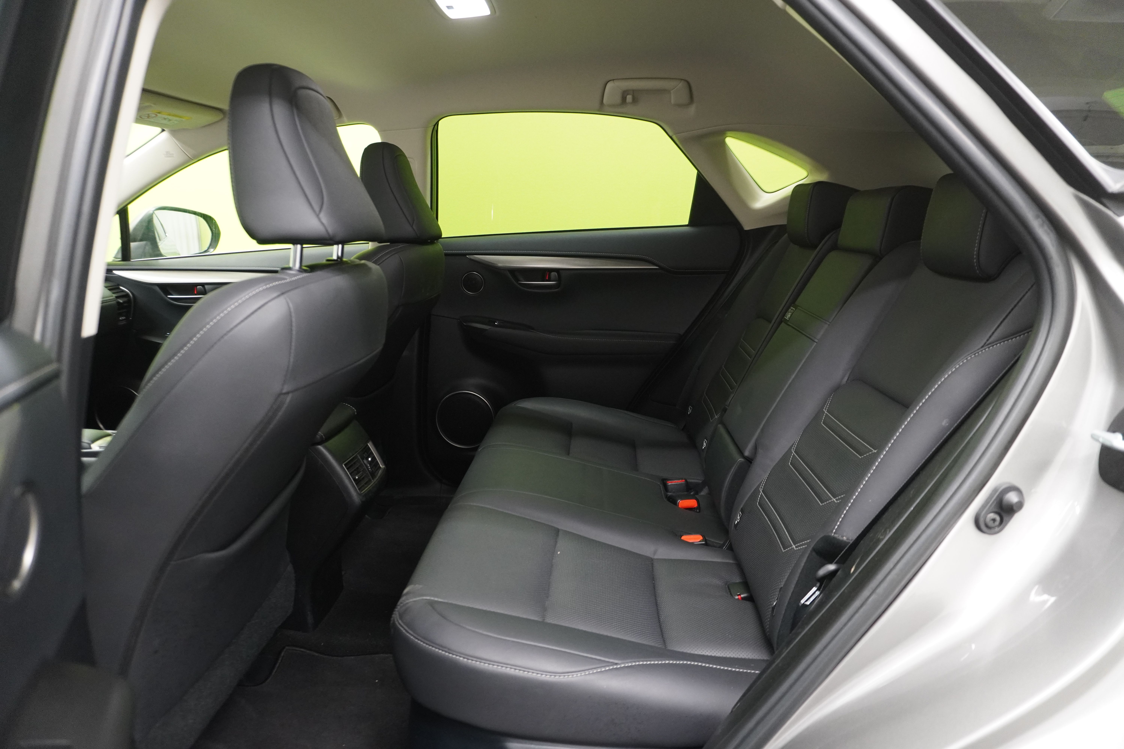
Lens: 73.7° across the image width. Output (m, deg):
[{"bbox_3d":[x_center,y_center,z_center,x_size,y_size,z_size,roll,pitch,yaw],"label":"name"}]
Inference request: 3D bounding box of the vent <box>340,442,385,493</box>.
[{"bbox_3d":[-0.405,0.190,1.515,0.030,0.065,0.148,-27,9,8],"label":"vent"}]

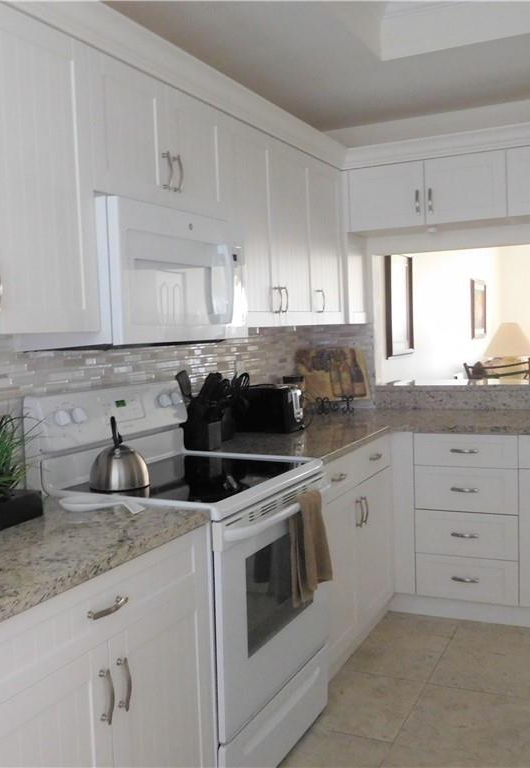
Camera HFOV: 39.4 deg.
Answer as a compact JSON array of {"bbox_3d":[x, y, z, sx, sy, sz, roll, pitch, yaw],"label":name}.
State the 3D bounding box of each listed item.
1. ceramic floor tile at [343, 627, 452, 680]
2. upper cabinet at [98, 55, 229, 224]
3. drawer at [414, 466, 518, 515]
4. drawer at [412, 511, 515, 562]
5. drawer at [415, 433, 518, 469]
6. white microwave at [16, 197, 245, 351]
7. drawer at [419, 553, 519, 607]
[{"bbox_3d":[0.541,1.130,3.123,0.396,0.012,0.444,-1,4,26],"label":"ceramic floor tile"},{"bbox_3d":[-0.461,-0.744,2.404,0.342,0.383,0.749,-1,4,26],"label":"upper cabinet"},{"bbox_3d":[0.994,0.458,3.519,0.459,0.208,0.451,-1,4,26],"label":"drawer"},{"bbox_3d":[1.003,0.663,3.533,0.459,0.203,0.451,-1,4,26],"label":"drawer"},{"bbox_3d":[0.987,0.282,3.507,0.459,0.143,0.451,-1,4,26],"label":"drawer"},{"bbox_3d":[-0.404,-0.335,2.412,0.421,0.416,0.746,-1,4,26],"label":"white microwave"},{"bbox_3d":[1.011,0.863,3.546,0.459,0.198,0.451,-1,4,26],"label":"drawer"}]

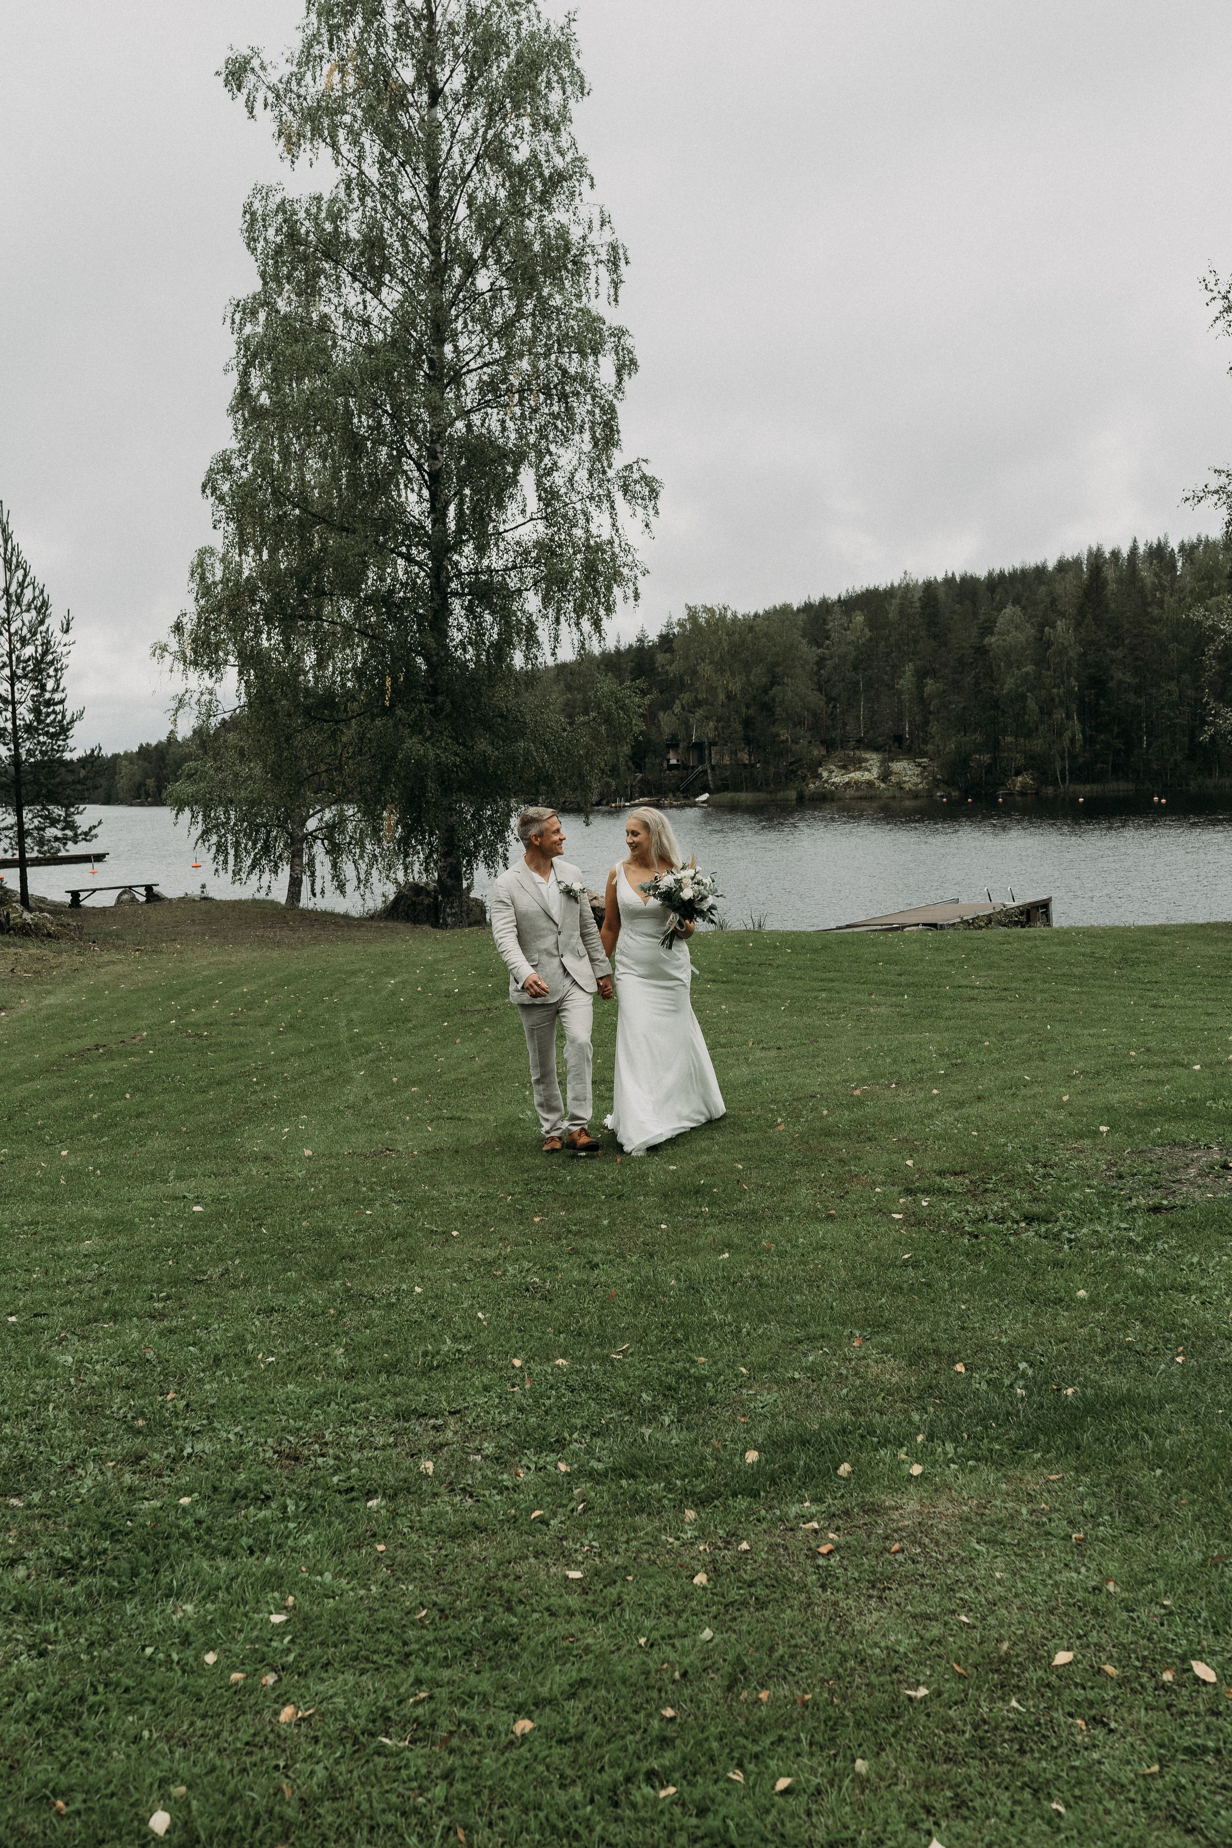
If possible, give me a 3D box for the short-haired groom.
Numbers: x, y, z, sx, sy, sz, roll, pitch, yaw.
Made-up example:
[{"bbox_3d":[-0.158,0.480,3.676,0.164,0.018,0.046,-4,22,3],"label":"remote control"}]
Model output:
[{"bbox_3d":[-0.342,0.285,9.450,0.580,1.780,0.480,-2,5,-16],"label":"short-haired groom"}]

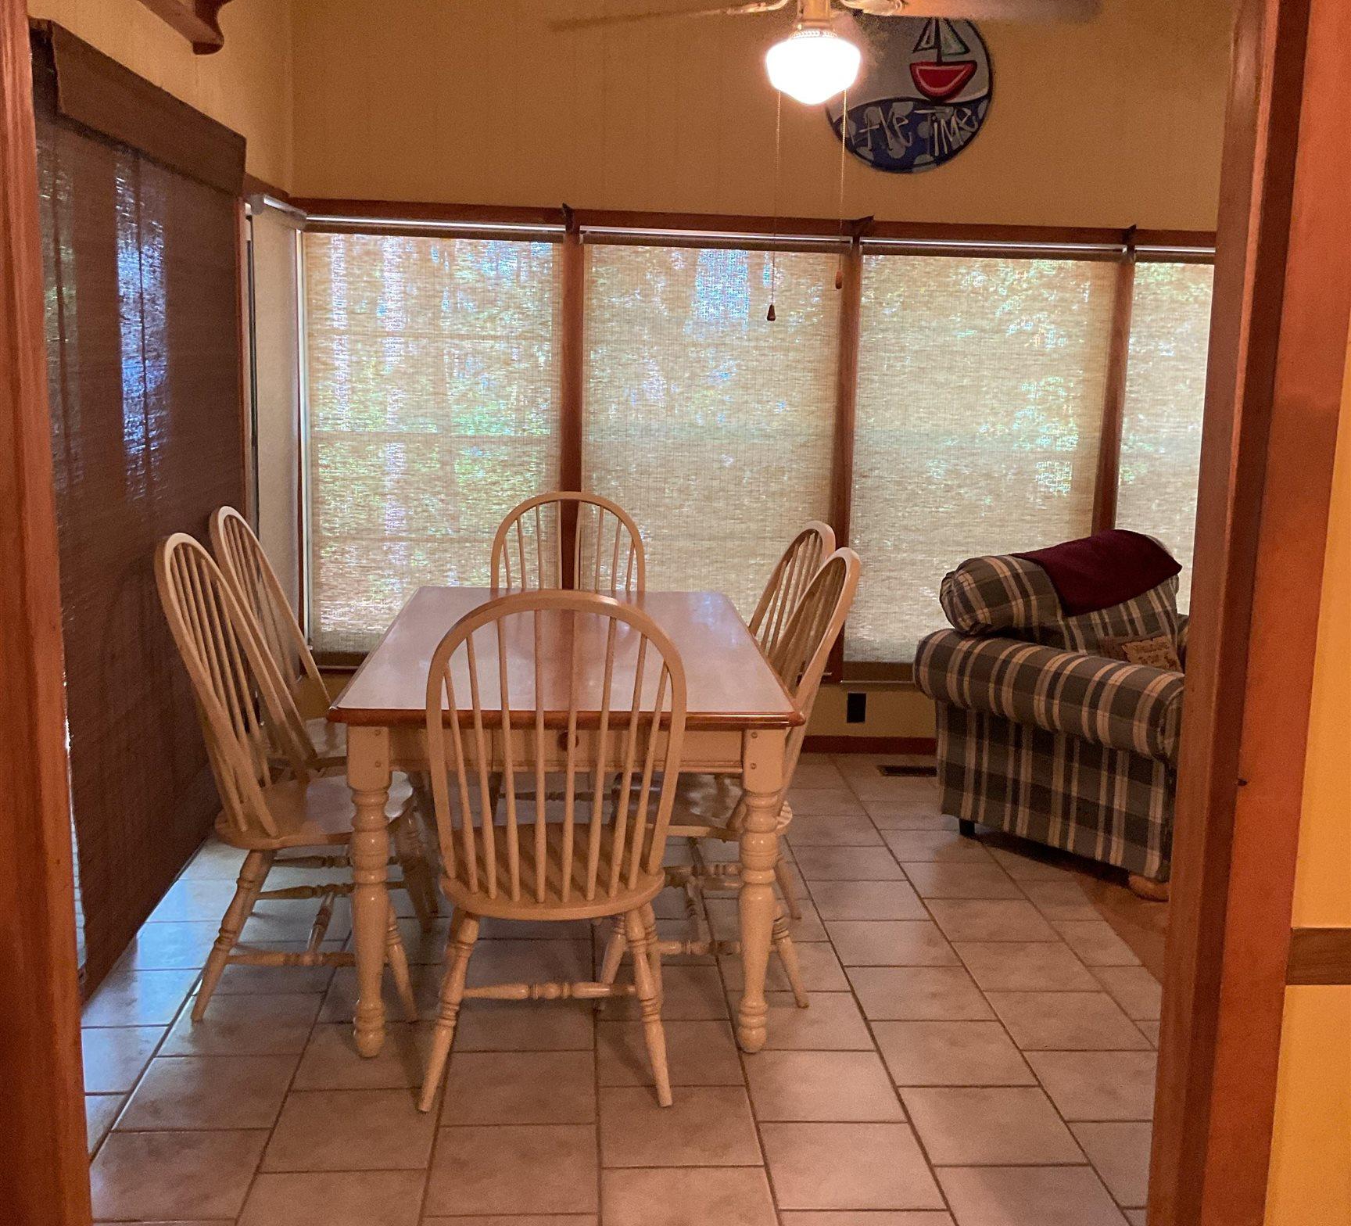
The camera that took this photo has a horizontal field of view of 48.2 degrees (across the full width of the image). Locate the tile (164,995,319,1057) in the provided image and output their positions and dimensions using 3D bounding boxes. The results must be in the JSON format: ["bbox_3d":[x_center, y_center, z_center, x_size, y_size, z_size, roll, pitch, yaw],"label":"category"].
[{"bbox_3d":[-0.961,0.922,3.367,0.304,0.010,0.304,1,10,-4],"label":"tile"}]

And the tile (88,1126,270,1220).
[{"bbox_3d":[-0.918,1.028,2.755,0.304,0.010,0.304,1,10,-4],"label":"tile"}]

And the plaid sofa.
[{"bbox_3d":[1.489,0.258,4.752,1.236,0.942,0.942,-6,12,-39],"label":"plaid sofa"}]

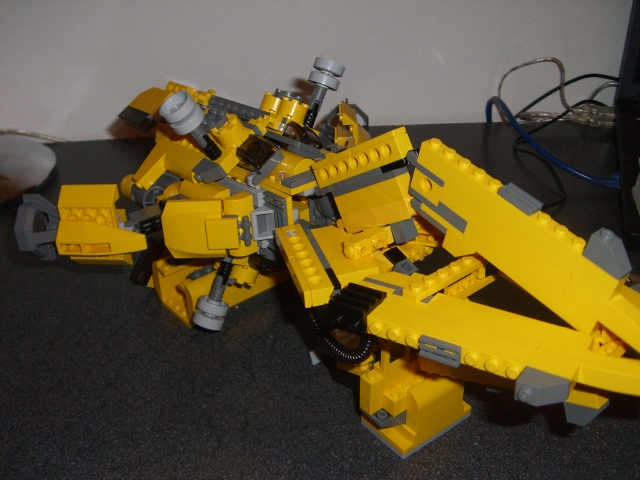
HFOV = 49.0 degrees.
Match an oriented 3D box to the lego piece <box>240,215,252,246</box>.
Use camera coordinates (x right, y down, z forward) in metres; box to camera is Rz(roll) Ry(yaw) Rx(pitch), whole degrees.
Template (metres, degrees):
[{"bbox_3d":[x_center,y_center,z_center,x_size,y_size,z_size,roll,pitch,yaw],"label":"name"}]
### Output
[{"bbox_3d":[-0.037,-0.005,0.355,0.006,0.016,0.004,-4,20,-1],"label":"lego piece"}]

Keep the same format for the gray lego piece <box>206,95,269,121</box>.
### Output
[{"bbox_3d":[-0.049,-0.080,0.425,0.006,0.008,0.054,-25,37,-34],"label":"gray lego piece"}]

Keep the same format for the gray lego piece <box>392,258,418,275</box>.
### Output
[{"bbox_3d":[0.039,0.012,0.320,0.007,0.006,0.008,-26,65,-41],"label":"gray lego piece"}]

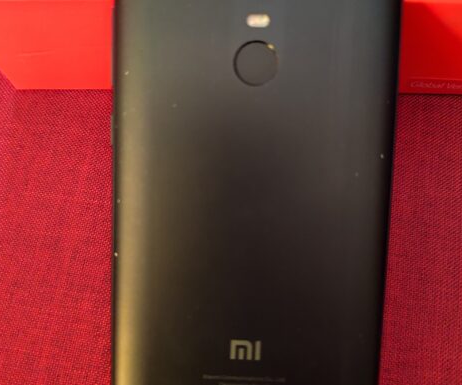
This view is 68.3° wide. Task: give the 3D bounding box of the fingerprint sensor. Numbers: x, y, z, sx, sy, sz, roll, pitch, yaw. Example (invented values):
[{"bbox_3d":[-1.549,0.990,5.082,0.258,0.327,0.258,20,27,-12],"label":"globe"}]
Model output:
[{"bbox_3d":[0.006,-0.033,0.087,0.012,0.002,0.012,2,94,0],"label":"fingerprint sensor"}]

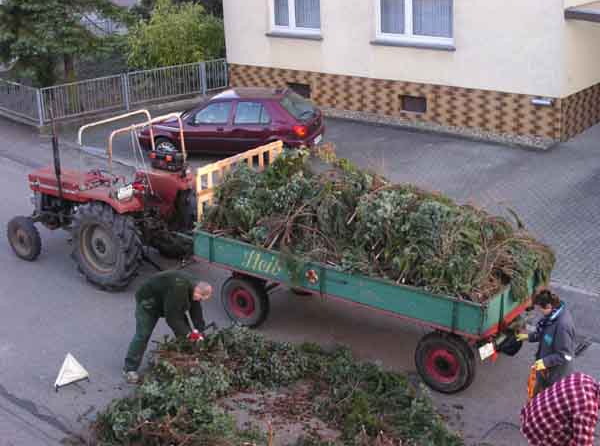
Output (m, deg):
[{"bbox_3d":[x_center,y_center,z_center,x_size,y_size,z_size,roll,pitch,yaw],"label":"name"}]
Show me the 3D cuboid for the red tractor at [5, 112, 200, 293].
[{"bbox_3d":[-2.992,-0.489,14.374,3.000,2.250,1.660,13,24,37],"label":"red tractor"}]

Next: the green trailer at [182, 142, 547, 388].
[{"bbox_3d":[0.721,0.452,11.586,4.330,2.000,1.650,13,24,37],"label":"green trailer"}]

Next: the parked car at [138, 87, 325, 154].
[{"bbox_3d":[-1.500,-2.118,20.334,3.860,1.380,1.650,3,20,16],"label":"parked car"}]

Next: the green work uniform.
[{"bbox_3d":[-1.545,1.154,10.819,0.890,1.170,0.520,-5,19,-8],"label":"green work uniform"}]

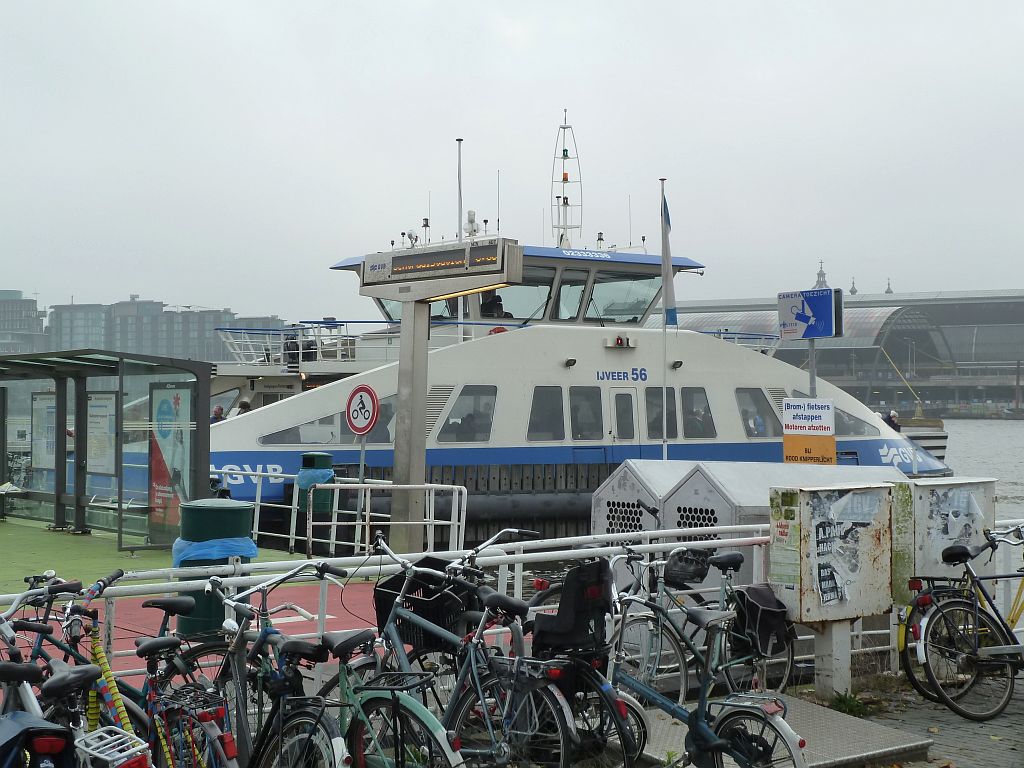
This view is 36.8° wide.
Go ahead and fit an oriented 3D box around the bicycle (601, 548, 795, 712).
[{"bbox_3d":[1.204,1.551,9.500,1.770,1.110,0.600,1,-1,-43],"label":"bicycle"}]

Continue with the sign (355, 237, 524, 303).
[{"bbox_3d":[-0.953,-1.407,19.894,0.320,0.700,3.030,3,-2,-40],"label":"sign"}]

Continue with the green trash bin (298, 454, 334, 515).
[{"bbox_3d":[-3.541,1.802,28.000,0.570,1.070,0.570,1,-1,0],"label":"green trash bin"}]

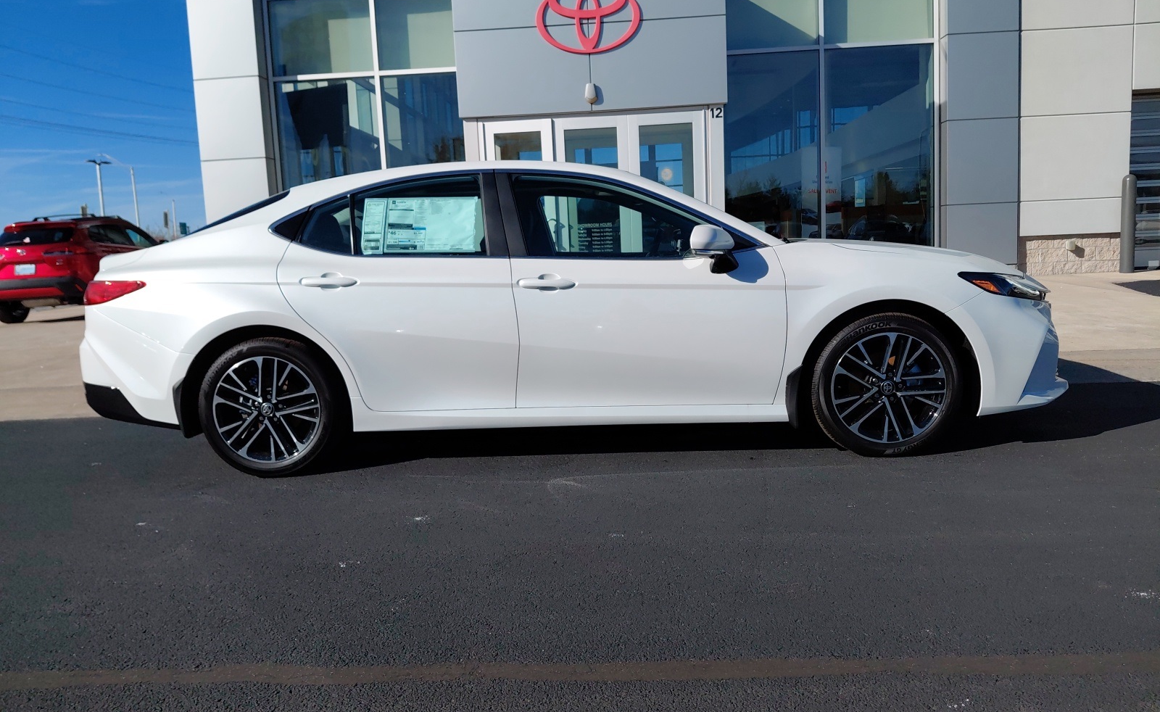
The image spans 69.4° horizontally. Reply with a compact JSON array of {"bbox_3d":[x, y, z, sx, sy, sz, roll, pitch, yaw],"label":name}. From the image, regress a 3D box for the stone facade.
[{"bbox_3d":[7.317,-1.505,12.400,1.550,0.610,0.200,-2,6,4],"label":"stone facade"}]

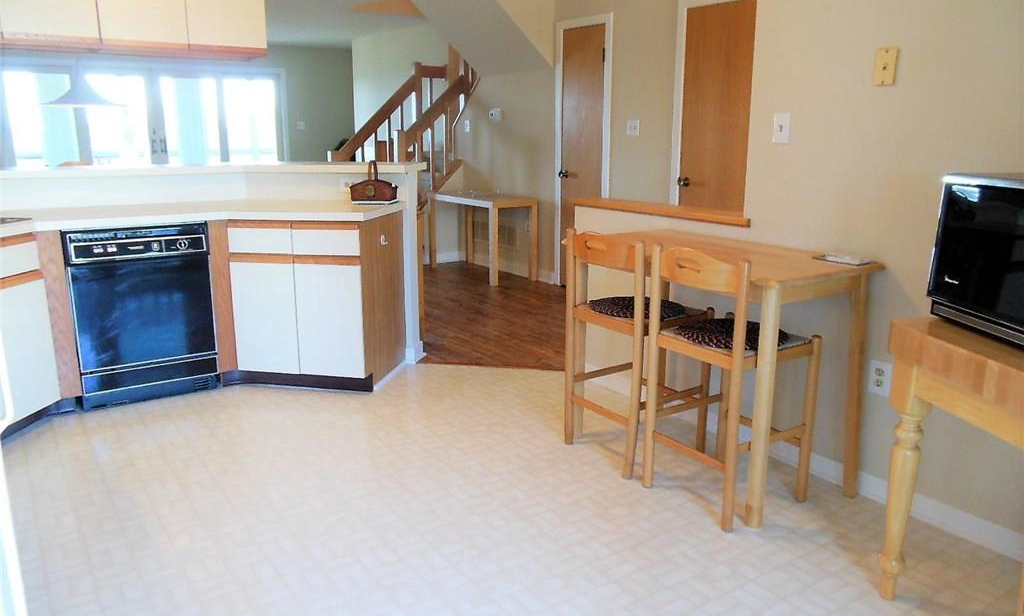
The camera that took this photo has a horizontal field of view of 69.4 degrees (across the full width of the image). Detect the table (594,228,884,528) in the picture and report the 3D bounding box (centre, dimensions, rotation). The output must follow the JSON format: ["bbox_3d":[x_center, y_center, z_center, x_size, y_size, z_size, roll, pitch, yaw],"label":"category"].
[{"bbox_3d":[0.718,0.189,2.884,0.570,0.810,1.090,-9,15,-32],"label":"table"}]

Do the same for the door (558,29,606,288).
[{"bbox_3d":[0.554,-1.155,5.929,0.045,2.060,0.490,-10,16,-35],"label":"door"}]

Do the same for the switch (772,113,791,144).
[{"bbox_3d":[0.987,-0.658,2.712,0.012,0.116,0.072,-9,16,-34],"label":"switch"}]

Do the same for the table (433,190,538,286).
[{"bbox_3d":[-0.289,-0.666,6.825,0.470,0.710,1.160,-9,16,-35],"label":"table"}]

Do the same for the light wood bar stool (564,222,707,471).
[{"bbox_3d":[0.500,0.134,2.939,0.440,0.894,0.400,-9,16,-34],"label":"light wood bar stool"}]

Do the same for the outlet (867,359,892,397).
[{"bbox_3d":[1.244,0.238,2.496,0.010,0.116,0.072,-9,16,-34],"label":"outlet"}]

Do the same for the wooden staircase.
[{"bbox_3d":[-1.085,-1.540,7.489,1.300,2.120,1.100,-9,16,-34],"label":"wooden staircase"}]

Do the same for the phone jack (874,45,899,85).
[{"bbox_3d":[1.184,-0.766,2.346,0.010,0.116,0.072,-9,16,-34],"label":"phone jack"}]

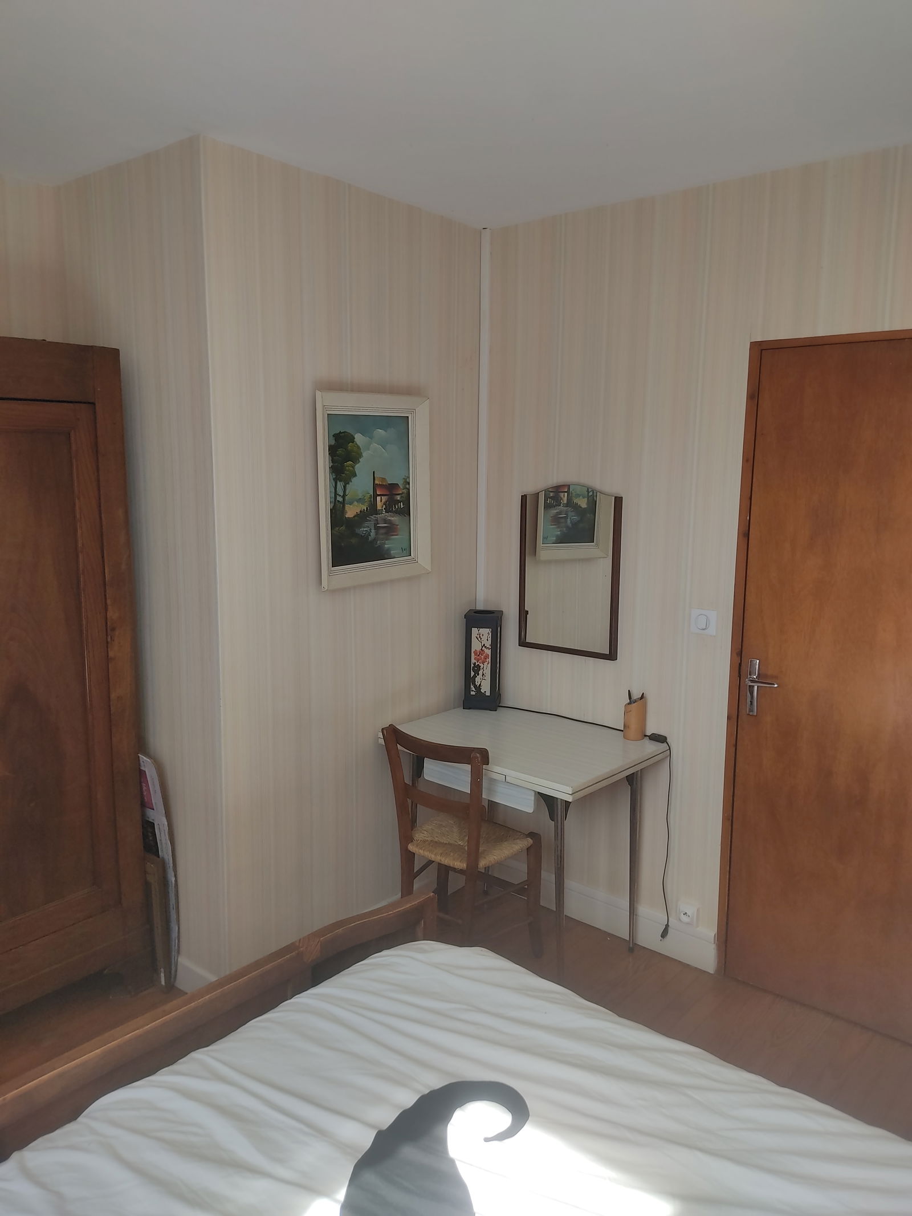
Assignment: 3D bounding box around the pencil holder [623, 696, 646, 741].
[{"bbox_3d":[0.605,0.371,3.085,0.071,0.140,0.071,0,8,0],"label":"pencil holder"}]

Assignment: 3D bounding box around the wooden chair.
[{"bbox_3d":[0.011,0.795,3.111,0.456,0.832,0.397,7,11,37],"label":"wooden chair"}]

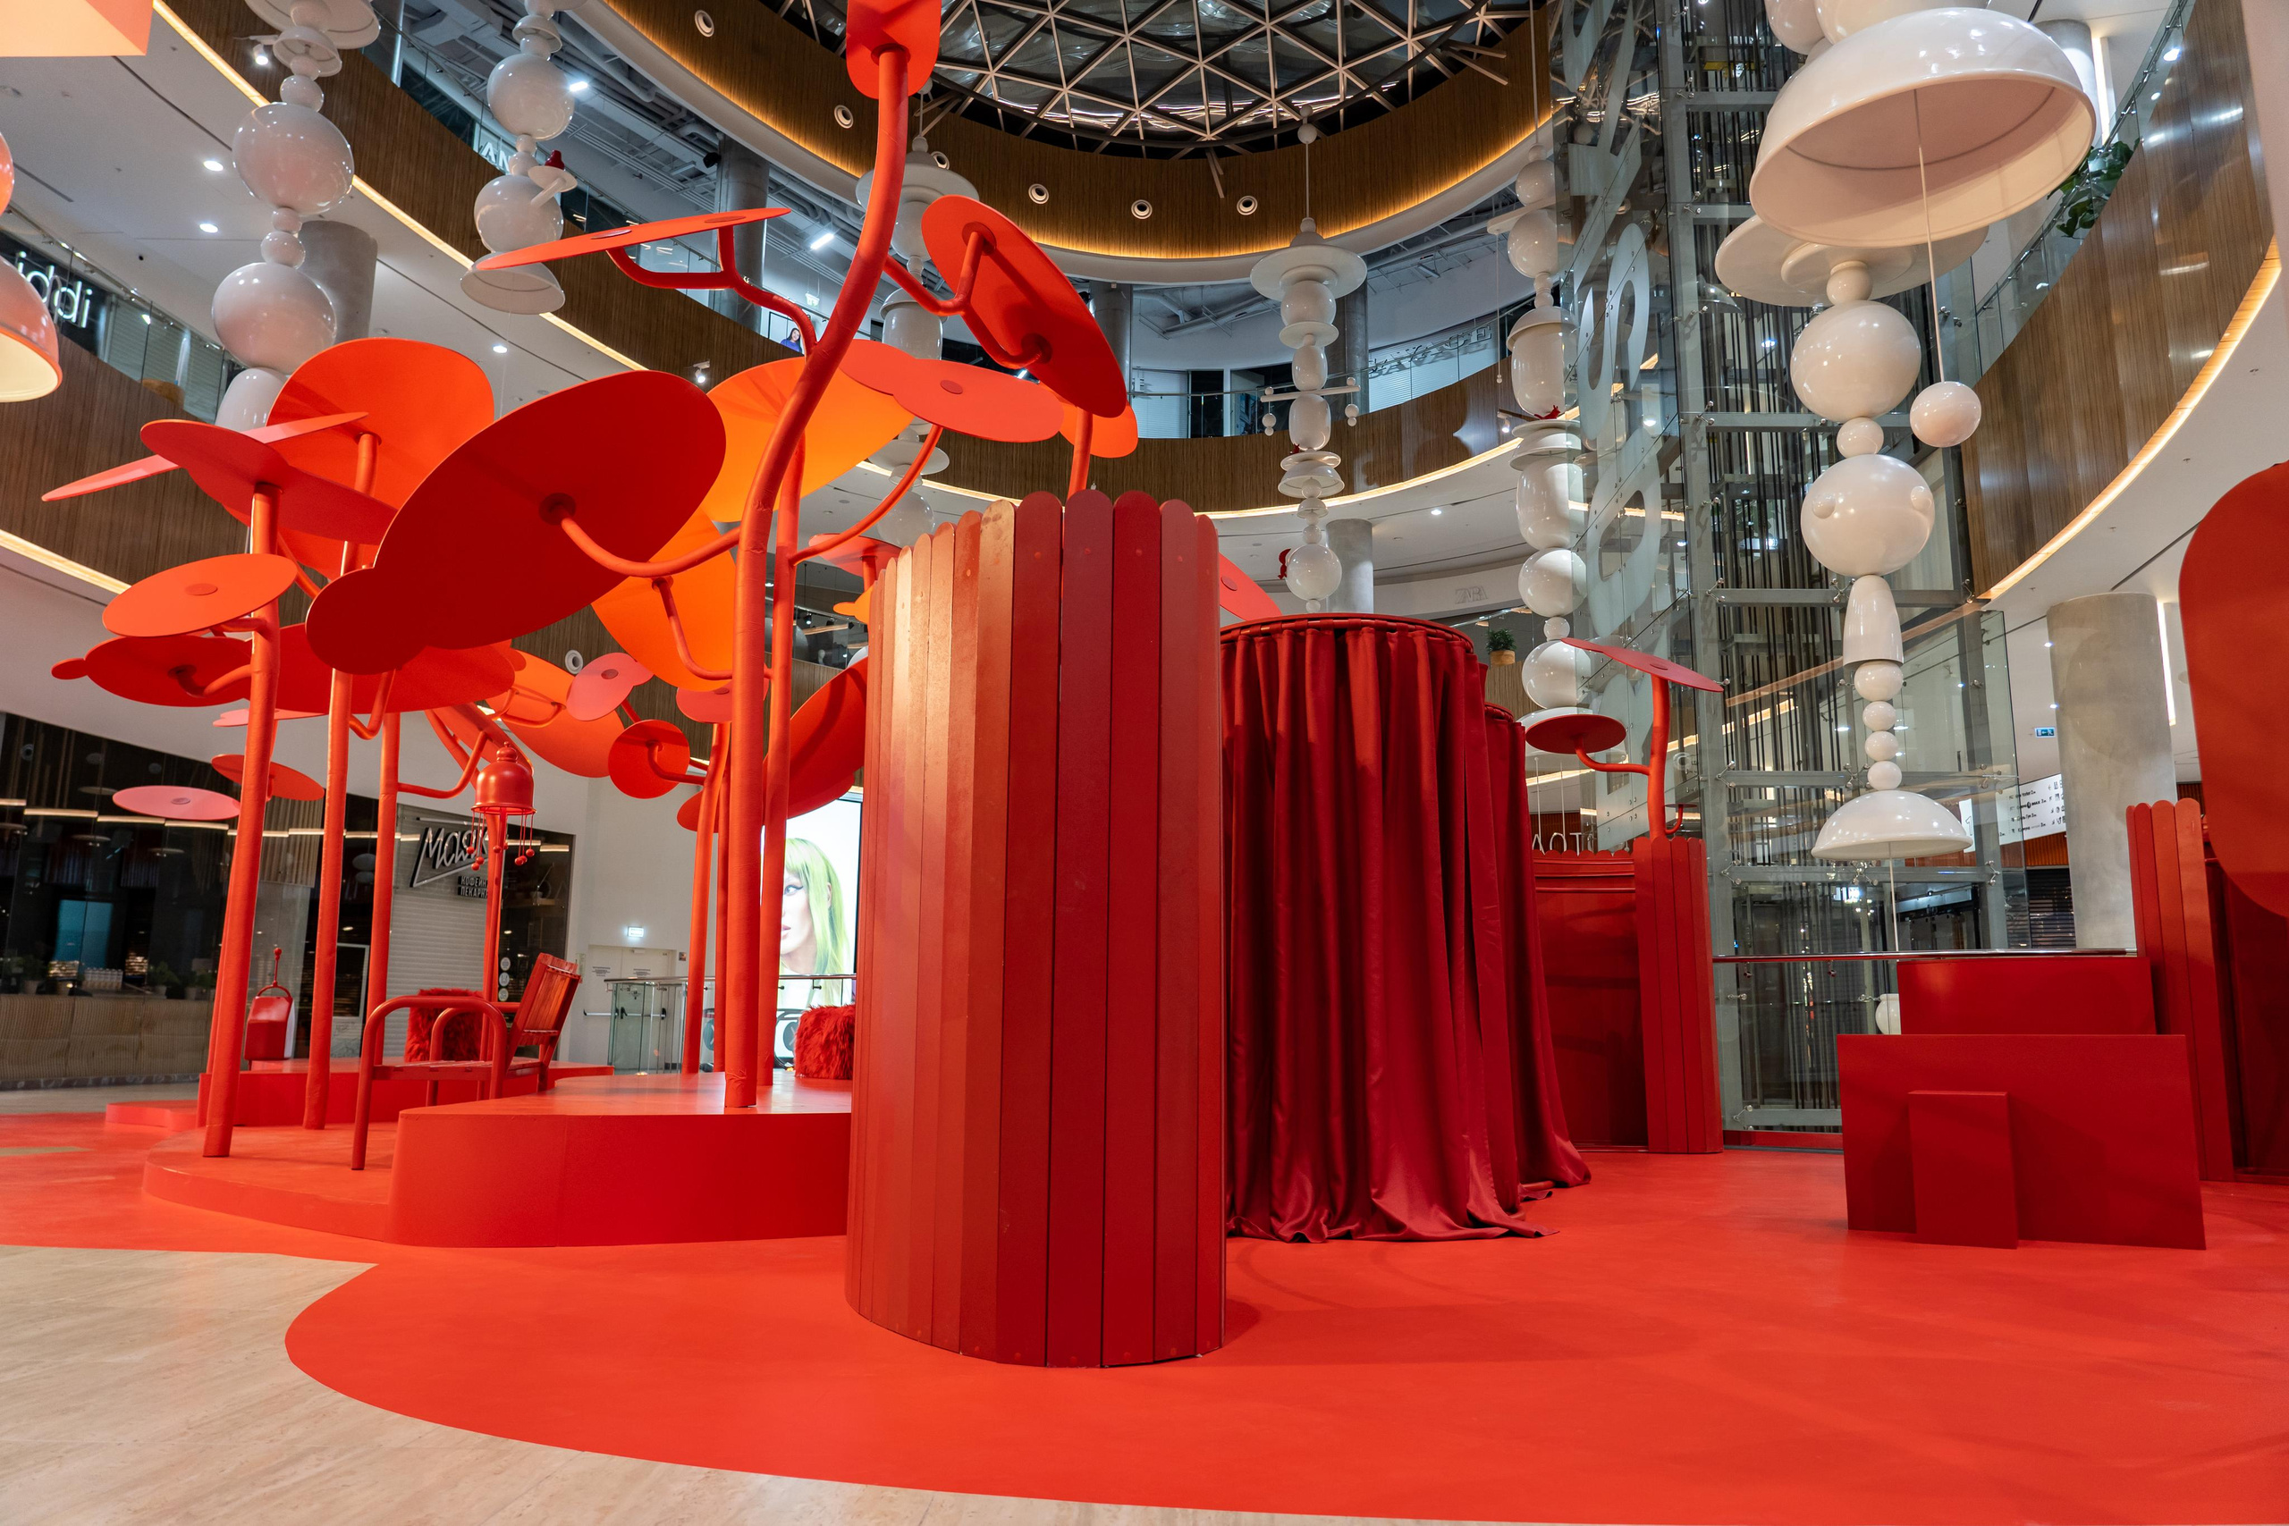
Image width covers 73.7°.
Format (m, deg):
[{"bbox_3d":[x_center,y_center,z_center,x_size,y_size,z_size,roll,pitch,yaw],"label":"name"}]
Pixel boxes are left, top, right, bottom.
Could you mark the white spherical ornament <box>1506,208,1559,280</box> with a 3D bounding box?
[{"bbox_3d":[5.650,-7.359,21.668,0.978,0.958,0.978,0,-10,0],"label":"white spherical ornament"}]

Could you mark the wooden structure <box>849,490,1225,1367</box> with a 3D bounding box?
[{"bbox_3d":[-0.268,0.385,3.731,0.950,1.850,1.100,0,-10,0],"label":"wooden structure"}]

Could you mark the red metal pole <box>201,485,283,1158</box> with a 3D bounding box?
[{"bbox_3d":[-3.942,0.215,6.746,0.170,2.974,0.200,0,-10,0],"label":"red metal pole"}]

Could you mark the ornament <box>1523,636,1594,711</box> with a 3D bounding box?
[{"bbox_3d":[5.562,-1.179,20.547,0.939,0.920,0.939,0,-10,0],"label":"ornament"}]

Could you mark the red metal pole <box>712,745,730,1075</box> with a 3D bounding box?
[{"bbox_3d":[-2.924,0.976,10.693,0.165,2.359,0.130,0,-10,0],"label":"red metal pole"}]

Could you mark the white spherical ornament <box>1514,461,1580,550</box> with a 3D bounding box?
[{"bbox_3d":[5.592,-3.537,20.975,0.946,1.220,0.946,0,-10,0],"label":"white spherical ornament"}]

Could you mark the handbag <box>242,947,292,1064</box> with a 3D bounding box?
[{"bbox_3d":[-6.896,1.908,12.043,0.354,0.891,0.180,2,-10,-7],"label":"handbag"}]

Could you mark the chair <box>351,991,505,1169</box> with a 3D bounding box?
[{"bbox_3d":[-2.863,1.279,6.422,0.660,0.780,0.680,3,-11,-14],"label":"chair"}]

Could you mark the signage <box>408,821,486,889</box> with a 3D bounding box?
[{"bbox_3d":[-10.668,1.429,23.680,0.140,1.005,1.683,-3,-11,18],"label":"signage"}]

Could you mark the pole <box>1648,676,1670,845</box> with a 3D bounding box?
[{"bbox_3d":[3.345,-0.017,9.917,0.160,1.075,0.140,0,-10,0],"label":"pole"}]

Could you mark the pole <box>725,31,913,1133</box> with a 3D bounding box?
[{"bbox_3d":[-1.173,-0.739,5.437,0.584,3.857,0.360,0,-10,0],"label":"pole"}]

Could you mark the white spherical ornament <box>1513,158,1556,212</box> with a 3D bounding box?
[{"bbox_3d":[5.668,-8.271,21.833,0.704,0.690,0.704,0,-10,0],"label":"white spherical ornament"}]

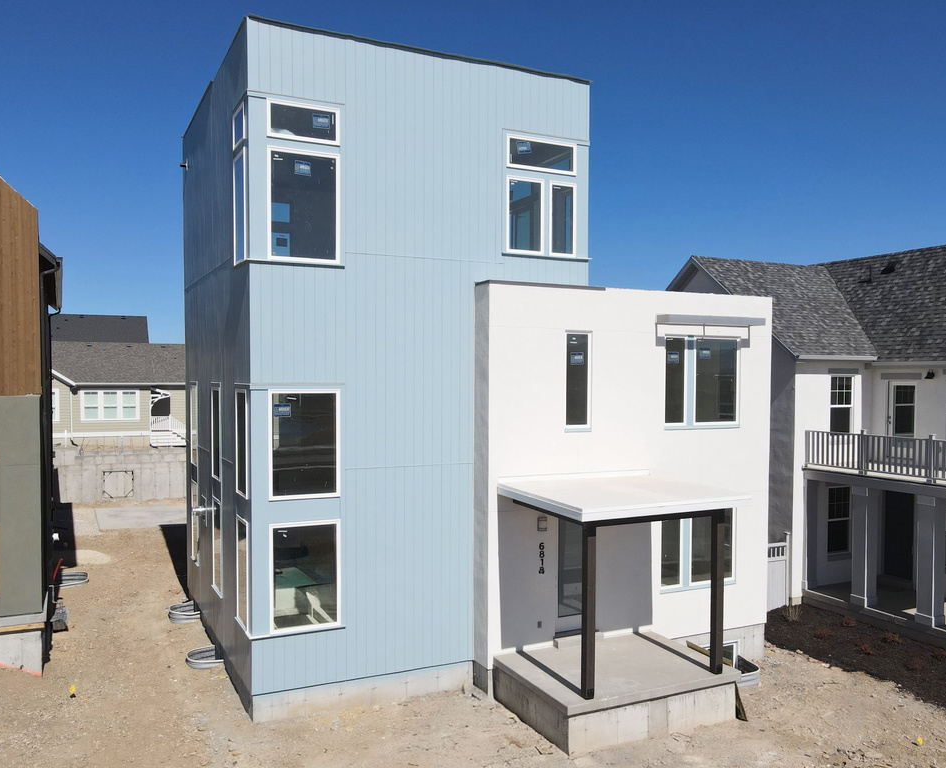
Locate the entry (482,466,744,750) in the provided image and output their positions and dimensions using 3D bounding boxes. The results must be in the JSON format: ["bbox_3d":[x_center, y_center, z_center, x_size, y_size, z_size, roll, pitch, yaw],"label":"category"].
[{"bbox_3d":[2.440,3.660,12.200,3.350,3.720,2.350,-1,2,-27],"label":"entry"}]

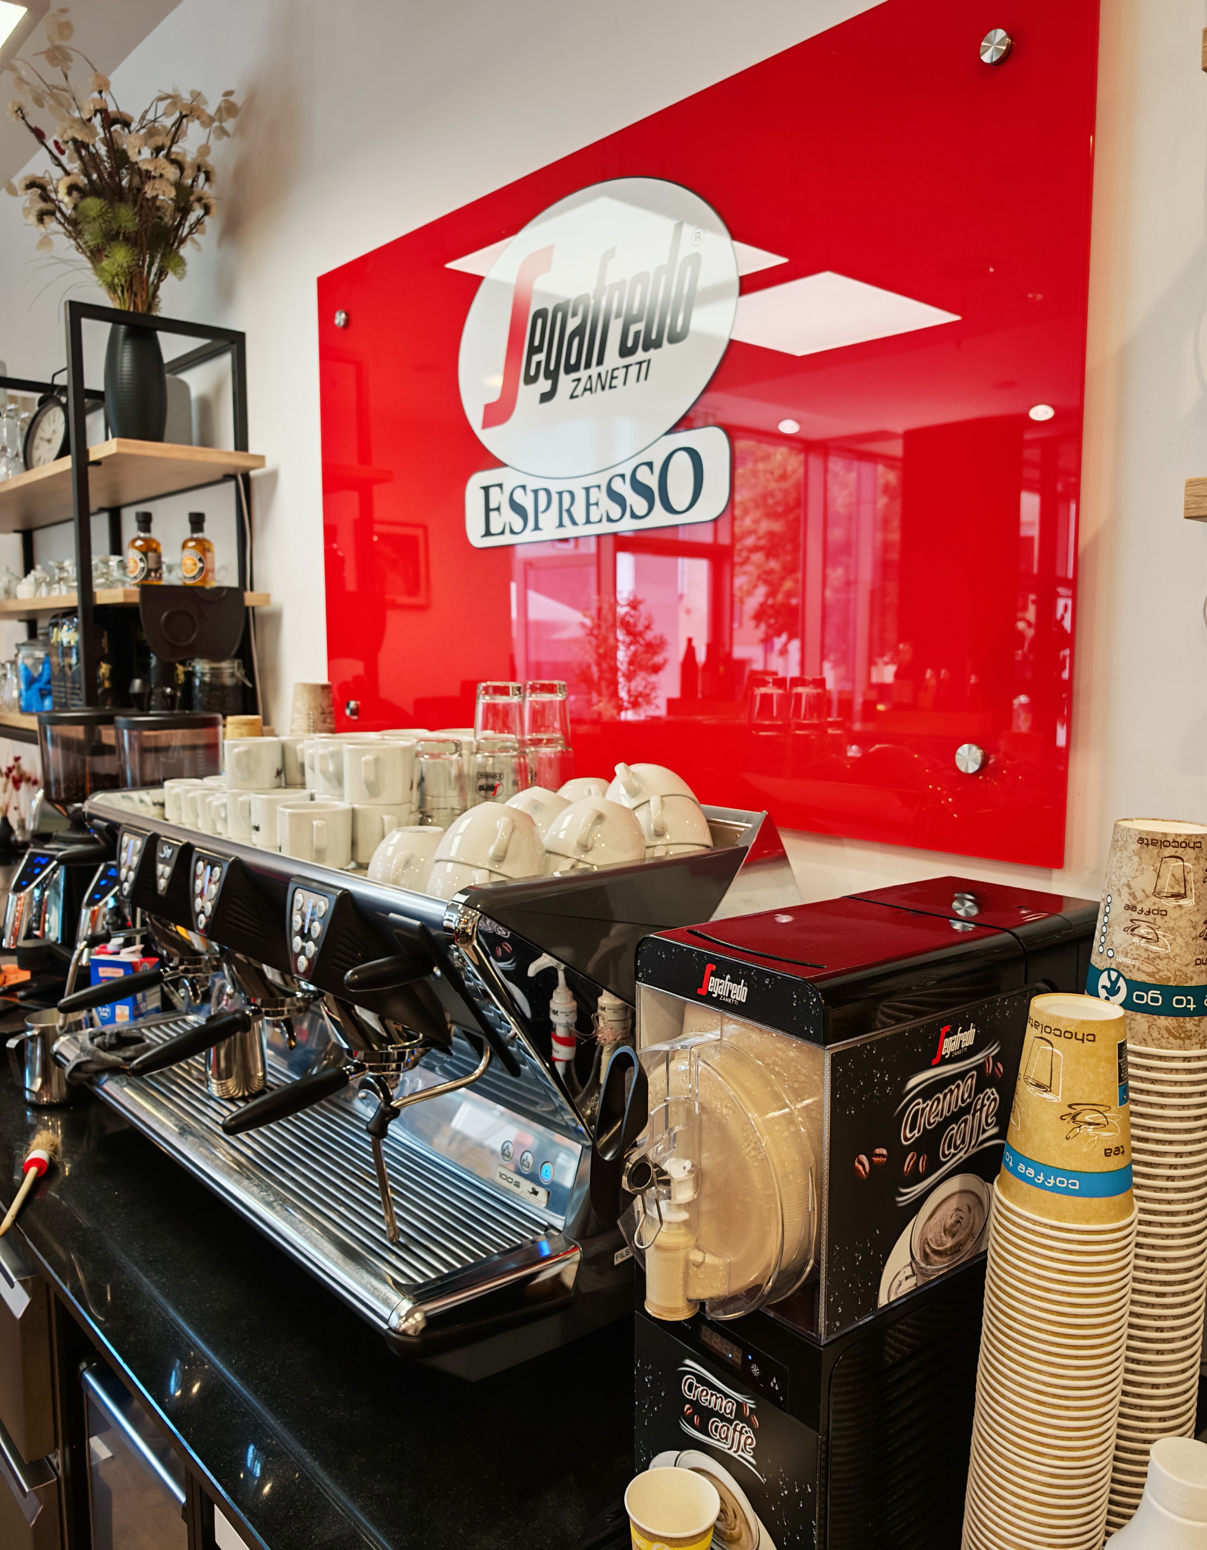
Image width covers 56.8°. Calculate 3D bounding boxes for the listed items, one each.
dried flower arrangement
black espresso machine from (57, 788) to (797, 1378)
[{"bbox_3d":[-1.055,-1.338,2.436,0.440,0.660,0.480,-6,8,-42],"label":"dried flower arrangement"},{"bbox_3d":[-0.316,0.283,1.529,0.616,0.531,1.053,-5,7,-42],"label":"black espresso machine"}]

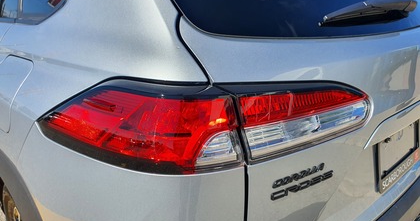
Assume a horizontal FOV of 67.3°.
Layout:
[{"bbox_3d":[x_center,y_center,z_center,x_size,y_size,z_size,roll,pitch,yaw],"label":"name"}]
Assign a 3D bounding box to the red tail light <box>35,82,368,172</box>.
[{"bbox_3d":[-0.023,-0.002,0.585,0.690,0.160,0.270,-1,16,-5],"label":"red tail light"}]

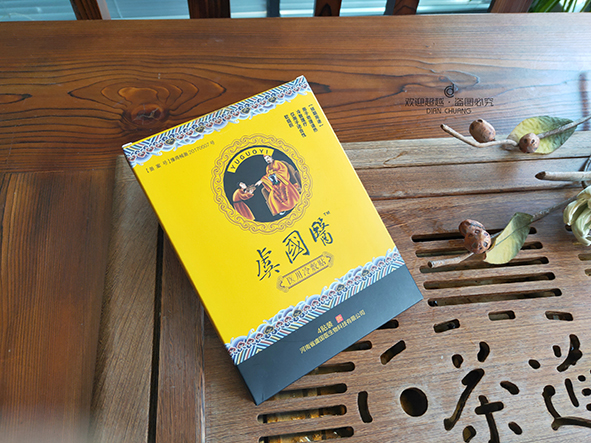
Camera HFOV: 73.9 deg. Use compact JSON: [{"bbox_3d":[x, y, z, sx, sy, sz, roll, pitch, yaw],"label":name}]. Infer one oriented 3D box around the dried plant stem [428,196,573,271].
[{"bbox_3d":[0.170,0.007,0.310,0.146,0.025,0.039,-21,66,-13],"label":"dried plant stem"}]

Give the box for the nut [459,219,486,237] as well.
[{"bbox_3d":[0.139,0.006,0.306,0.022,0.021,0.021,-3,63,-5],"label":"nut"}]

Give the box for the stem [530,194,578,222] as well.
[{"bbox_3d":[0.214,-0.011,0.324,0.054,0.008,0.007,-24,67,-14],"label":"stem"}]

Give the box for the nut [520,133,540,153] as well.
[{"bbox_3d":[0.210,-0.070,0.351,0.018,0.018,0.019,-3,63,-5],"label":"nut"}]

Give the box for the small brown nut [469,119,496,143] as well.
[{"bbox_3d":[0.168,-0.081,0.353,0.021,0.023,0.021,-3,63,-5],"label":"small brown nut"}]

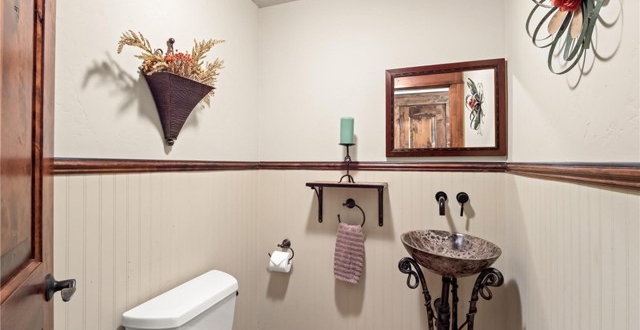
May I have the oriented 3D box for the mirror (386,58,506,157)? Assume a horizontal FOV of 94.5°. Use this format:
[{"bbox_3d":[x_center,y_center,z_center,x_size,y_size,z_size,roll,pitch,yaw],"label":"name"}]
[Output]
[{"bbox_3d":[0.681,-0.297,1.639,0.608,0.505,0.030,0,0,19],"label":"mirror"}]

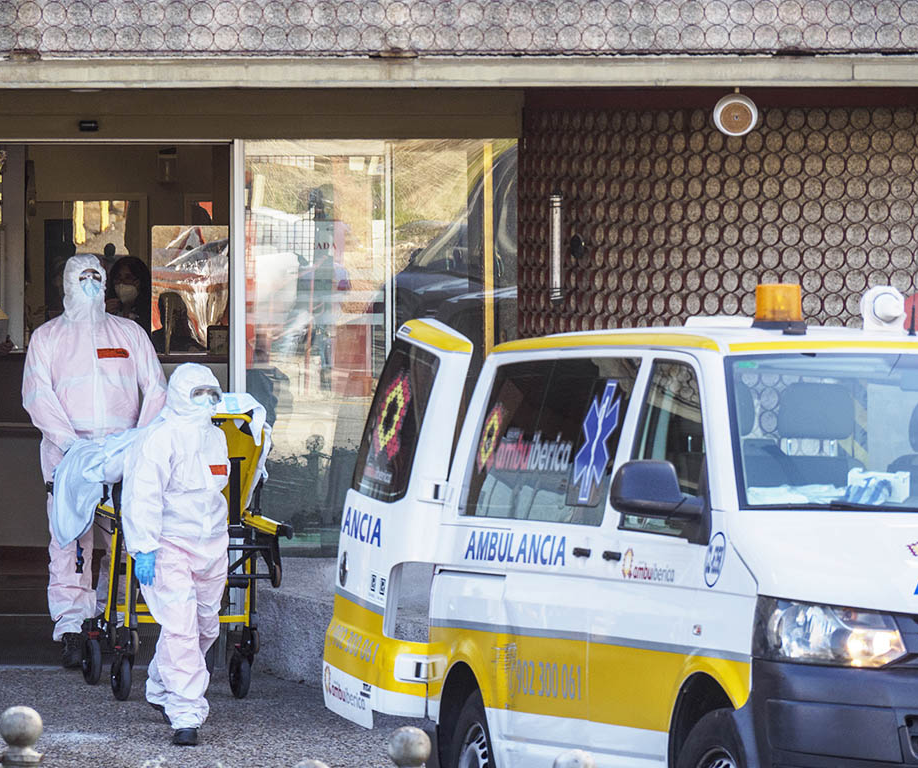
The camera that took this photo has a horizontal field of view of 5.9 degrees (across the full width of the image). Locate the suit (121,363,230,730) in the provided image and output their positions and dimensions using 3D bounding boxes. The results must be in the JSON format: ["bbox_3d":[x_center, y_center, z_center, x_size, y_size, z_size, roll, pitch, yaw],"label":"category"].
[{"bbox_3d":[-1.204,0.724,37.700,0.520,1.630,0.400,-1,1,-32],"label":"suit"}]

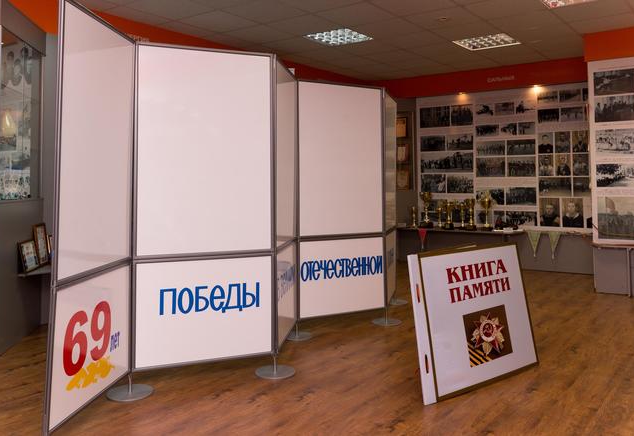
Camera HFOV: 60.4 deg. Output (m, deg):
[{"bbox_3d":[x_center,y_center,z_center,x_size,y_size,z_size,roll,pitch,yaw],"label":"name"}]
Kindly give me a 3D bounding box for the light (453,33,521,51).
[{"bbox_3d":[1.919,-2.000,6.150,0.600,0.080,0.600,1,2,38],"label":"light"}]

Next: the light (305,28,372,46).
[{"bbox_3d":[0.237,-1.998,6.000,0.570,0.050,0.570,2,3,37],"label":"light"}]

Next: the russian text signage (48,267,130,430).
[{"bbox_3d":[-1.128,0.603,2.792,0.030,0.630,0.830,0,3,3],"label":"russian text signage"}]

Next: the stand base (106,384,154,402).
[{"bbox_3d":[-1.105,1.040,3.230,0.280,0.015,0.280,0,3,0],"label":"stand base"}]

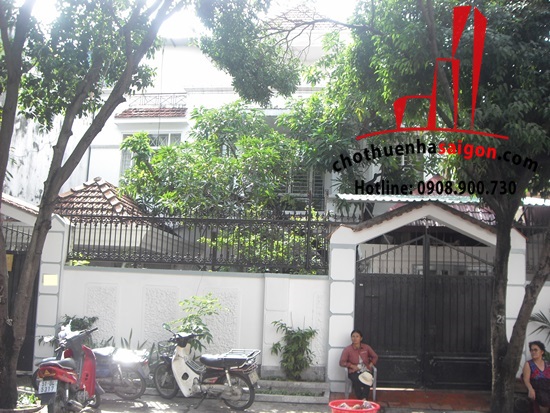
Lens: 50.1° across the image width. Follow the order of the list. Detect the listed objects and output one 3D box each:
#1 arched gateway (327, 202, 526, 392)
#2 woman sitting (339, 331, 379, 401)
[{"bbox_3d":[2.628,1.578,10.200,3.250,3.200,0.550,1,-8,7],"label":"arched gateway"},{"bbox_3d":[1.363,2.587,9.600,0.580,1.120,0.720,0,-9,12],"label":"woman sitting"}]

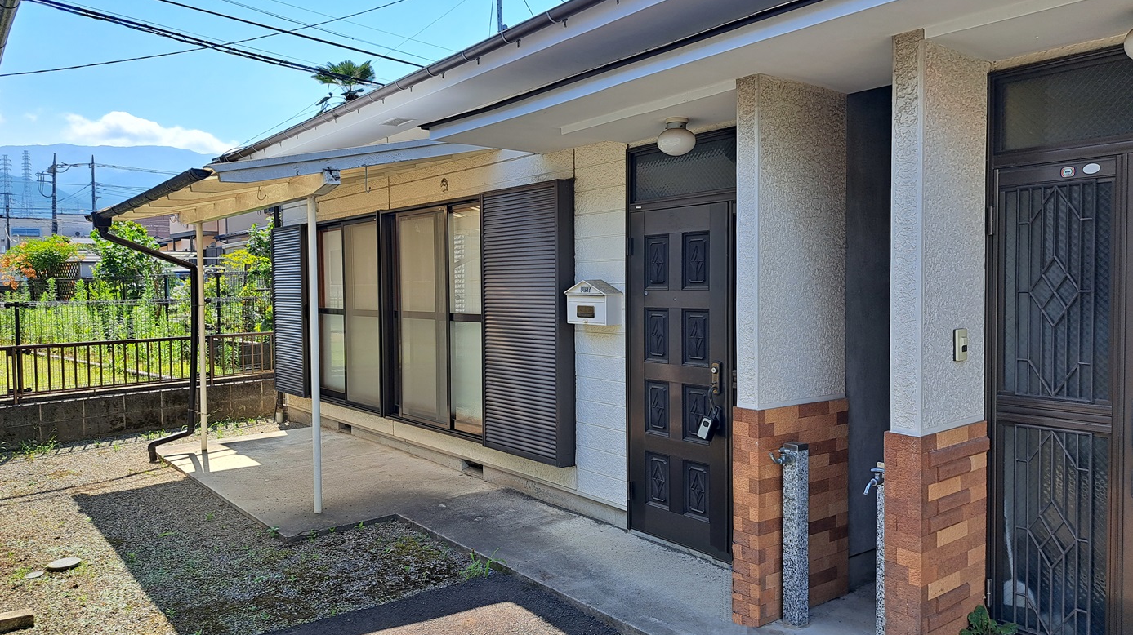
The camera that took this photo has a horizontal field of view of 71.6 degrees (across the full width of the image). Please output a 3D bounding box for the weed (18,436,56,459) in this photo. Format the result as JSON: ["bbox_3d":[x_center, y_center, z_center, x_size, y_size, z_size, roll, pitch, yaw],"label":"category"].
[{"bbox_3d":[-5.121,1.263,7.600,0.320,0.180,0.240,-2,3,-39],"label":"weed"}]

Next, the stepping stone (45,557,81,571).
[{"bbox_3d":[-2.917,1.442,4.558,0.172,0.030,0.172,-2,2,-39],"label":"stepping stone"}]

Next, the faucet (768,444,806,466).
[{"bbox_3d":[0.929,0.600,3.400,0.143,0.077,0.062,-2,3,-39],"label":"faucet"}]

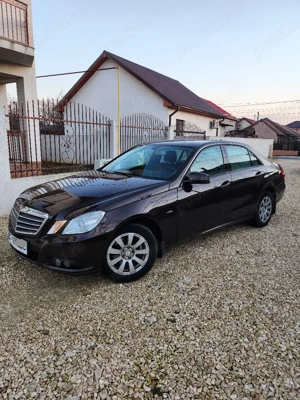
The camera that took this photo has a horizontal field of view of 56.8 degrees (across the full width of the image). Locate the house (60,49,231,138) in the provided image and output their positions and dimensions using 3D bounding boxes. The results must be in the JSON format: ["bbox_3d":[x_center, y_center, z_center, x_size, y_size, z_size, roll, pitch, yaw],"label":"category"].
[{"bbox_3d":[0.496,-5.671,19.118,7.996,5.766,10.562,9,15,31],"label":"house"}]

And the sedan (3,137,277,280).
[{"bbox_3d":[0.413,-0.216,4.372,4.870,1.470,1.920,-10,17,-41],"label":"sedan"}]

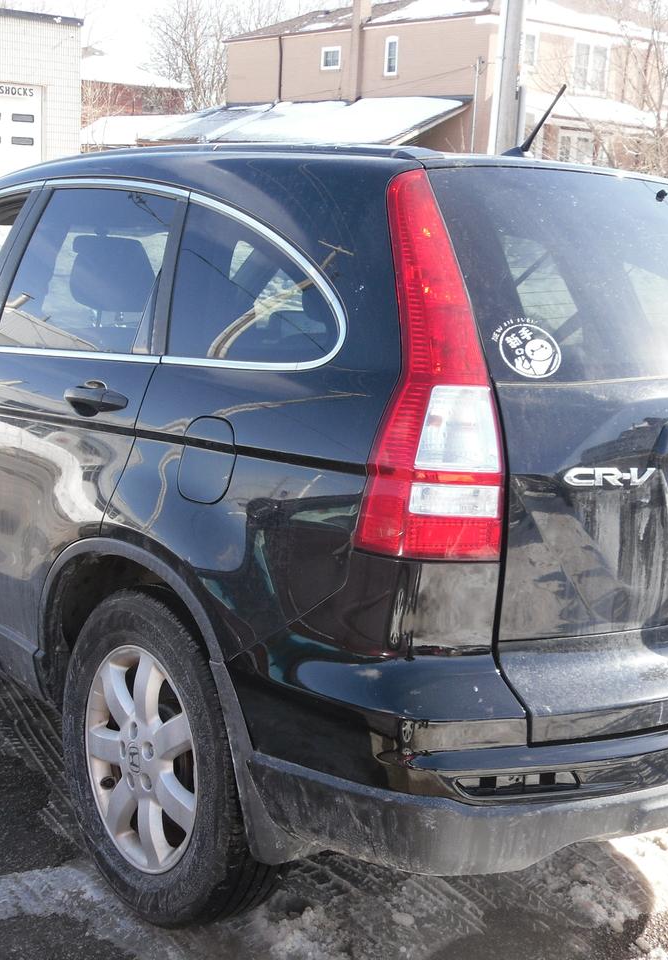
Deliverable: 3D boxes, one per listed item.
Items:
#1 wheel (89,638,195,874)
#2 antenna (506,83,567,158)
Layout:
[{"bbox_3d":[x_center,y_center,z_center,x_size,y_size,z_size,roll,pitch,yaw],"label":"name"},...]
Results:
[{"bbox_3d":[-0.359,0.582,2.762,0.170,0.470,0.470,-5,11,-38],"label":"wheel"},{"bbox_3d":[0.441,-0.795,2.898,0.040,0.165,0.185,-5,11,-38],"label":"antenna"}]

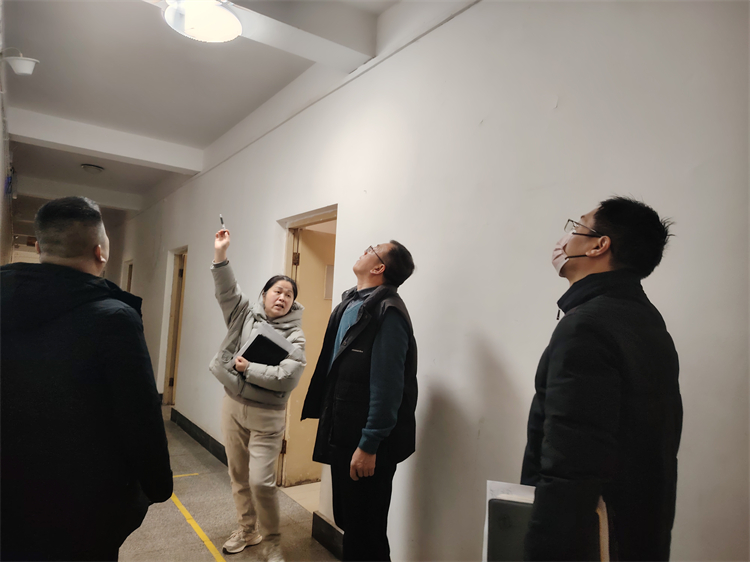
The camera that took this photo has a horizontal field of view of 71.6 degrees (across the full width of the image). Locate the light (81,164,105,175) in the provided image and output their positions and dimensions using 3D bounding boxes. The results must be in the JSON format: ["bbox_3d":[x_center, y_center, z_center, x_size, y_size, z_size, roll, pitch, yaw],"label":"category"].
[{"bbox_3d":[-3.962,-1.555,7.304,0.285,0.090,0.285,6,-4,-34],"label":"light"}]

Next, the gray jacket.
[{"bbox_3d":[-0.693,0.303,3.063,0.570,0.830,0.440,3,-4,10],"label":"gray jacket"}]

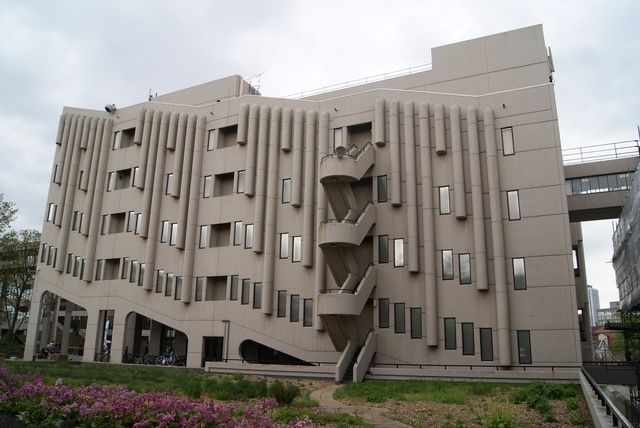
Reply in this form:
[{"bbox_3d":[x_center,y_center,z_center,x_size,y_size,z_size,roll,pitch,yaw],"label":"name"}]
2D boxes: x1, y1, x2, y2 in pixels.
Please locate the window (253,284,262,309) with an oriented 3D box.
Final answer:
[{"bbox_3d":[-4.159,5.435,31.979,0.600,1.688,0.150,-6,-16,25],"label":"window"}]

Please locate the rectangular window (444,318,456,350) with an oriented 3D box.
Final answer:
[{"bbox_3d":[7.401,6.780,27.150,0.610,1.719,0.150,-5,-14,26],"label":"rectangular window"}]

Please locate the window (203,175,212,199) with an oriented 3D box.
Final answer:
[{"bbox_3d":[-8.447,-2.032,36.080,0.600,1.688,0.150,-6,-16,25],"label":"window"}]

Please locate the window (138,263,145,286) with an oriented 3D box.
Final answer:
[{"bbox_3d":[-13.179,4.512,35.555,0.570,1.630,0.150,-5,-15,25],"label":"window"}]

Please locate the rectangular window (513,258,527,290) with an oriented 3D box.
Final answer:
[{"bbox_3d":[10.300,3.105,24.778,0.605,1.650,0.120,-6,-16,25],"label":"rectangular window"}]

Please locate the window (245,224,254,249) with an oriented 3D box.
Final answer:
[{"bbox_3d":[-4.925,1.556,33.385,0.600,1.688,0.150,-6,-16,25],"label":"window"}]

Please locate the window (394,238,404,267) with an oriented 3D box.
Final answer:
[{"bbox_3d":[4.667,2.290,28.439,0.600,1.688,0.150,-6,-16,25],"label":"window"}]

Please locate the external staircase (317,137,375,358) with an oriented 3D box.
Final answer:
[{"bbox_3d":[1.421,2.034,26.963,2.300,13.650,3.720,-6,-16,26],"label":"external staircase"}]

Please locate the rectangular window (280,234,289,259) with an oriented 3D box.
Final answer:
[{"bbox_3d":[-2.272,2.084,30.880,0.570,1.630,0.150,-5,-15,25],"label":"rectangular window"}]

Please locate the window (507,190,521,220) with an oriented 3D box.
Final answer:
[{"bbox_3d":[10.225,-0.450,25.348,0.590,1.660,0.130,-6,-16,26],"label":"window"}]

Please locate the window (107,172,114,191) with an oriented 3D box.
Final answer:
[{"bbox_3d":[-17.534,-2.650,40.283,0.605,1.650,0.120,-6,-16,25],"label":"window"}]

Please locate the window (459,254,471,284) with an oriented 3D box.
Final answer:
[{"bbox_3d":[8.020,3.049,26.577,0.600,1.688,0.150,-6,-16,25],"label":"window"}]

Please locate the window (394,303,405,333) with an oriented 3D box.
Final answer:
[{"bbox_3d":[4.576,5.964,27.512,0.600,1.688,0.150,-6,-16,25],"label":"window"}]

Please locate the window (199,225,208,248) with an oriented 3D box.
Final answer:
[{"bbox_3d":[-8.329,1.673,34.495,0.605,1.650,0.120,-6,-16,25],"label":"window"}]

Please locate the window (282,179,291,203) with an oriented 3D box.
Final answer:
[{"bbox_3d":[-2.313,-1.597,33.986,0.610,1.719,0.150,-5,-14,26],"label":"window"}]

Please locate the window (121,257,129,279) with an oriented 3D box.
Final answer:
[{"bbox_3d":[-14.750,4.150,36.413,0.570,1.630,0.150,-5,-15,25],"label":"window"}]

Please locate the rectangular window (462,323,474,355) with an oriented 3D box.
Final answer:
[{"bbox_3d":[8.250,6.951,26.682,0.610,1.719,0.150,-5,-14,26],"label":"rectangular window"}]

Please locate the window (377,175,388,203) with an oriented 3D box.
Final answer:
[{"bbox_3d":[3.882,-1.546,29.843,0.600,1.688,0.150,-6,-16,25],"label":"window"}]

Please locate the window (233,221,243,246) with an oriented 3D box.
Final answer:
[{"bbox_3d":[-5.933,1.447,35.115,0.610,1.719,0.150,-5,-14,26],"label":"window"}]

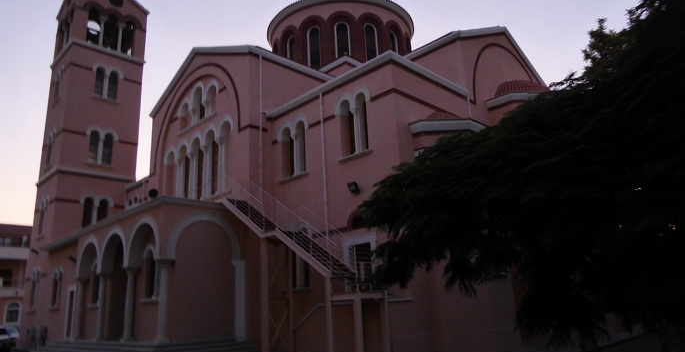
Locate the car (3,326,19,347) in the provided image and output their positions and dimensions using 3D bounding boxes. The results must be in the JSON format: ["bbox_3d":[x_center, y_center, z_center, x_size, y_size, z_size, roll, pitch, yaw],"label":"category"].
[{"bbox_3d":[-23.621,11.116,33.000,1.700,1.500,4.100,11,-20,-42],"label":"car"}]

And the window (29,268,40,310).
[{"bbox_3d":[-20.514,7.603,31.933,0.344,2.890,1.968,11,-20,-42],"label":"window"}]

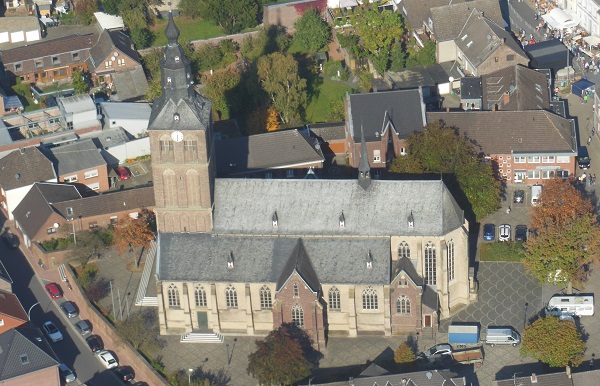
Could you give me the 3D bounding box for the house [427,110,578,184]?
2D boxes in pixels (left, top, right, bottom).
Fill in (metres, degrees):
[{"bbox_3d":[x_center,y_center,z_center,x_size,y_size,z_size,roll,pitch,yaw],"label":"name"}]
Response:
[{"bbox_3d":[33.378,-9.015,409.275,24.600,10.800,10.900,1,36,5],"label":"house"}]

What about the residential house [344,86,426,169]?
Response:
[{"bbox_3d":[14.441,-10.467,409.737,12.600,14.100,11.200,-5,36,-3],"label":"residential house"}]

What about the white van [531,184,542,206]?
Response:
[{"bbox_3d":[38.617,0.291,403.700,1.850,1.900,4.500,1,36,5],"label":"white van"}]

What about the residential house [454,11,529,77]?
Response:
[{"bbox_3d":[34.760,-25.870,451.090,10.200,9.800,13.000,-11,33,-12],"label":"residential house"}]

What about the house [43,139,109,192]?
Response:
[{"bbox_3d":[-37.860,-3.700,424.890,8.600,7.000,7.200,-15,34,-18],"label":"house"}]

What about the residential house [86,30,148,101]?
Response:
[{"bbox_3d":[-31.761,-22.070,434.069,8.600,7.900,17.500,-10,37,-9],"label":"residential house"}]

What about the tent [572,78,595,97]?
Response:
[{"bbox_3d":[48.919,-18.122,427.385,2.900,3.000,2.700,-26,42,-29],"label":"tent"}]

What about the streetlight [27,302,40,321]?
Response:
[{"bbox_3d":[-40.156,19.751,377.565,2.200,7.400,0.300,-18,39,-20],"label":"streetlight"}]

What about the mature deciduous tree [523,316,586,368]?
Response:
[{"bbox_3d":[37.432,22.948,366.252,9.800,9.400,9.800,-2,36,1],"label":"mature deciduous tree"}]

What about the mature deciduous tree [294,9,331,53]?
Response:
[{"bbox_3d":[2.091,-29.488,440.885,6.700,9.200,6.700,-2,36,1],"label":"mature deciduous tree"}]

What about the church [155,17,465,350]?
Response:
[{"bbox_3d":[2.372,-5.087,371.547,49.017,51.254,27.661,1,36,5],"label":"church"}]

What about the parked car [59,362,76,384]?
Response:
[{"bbox_3d":[-35.720,27.380,380.240,1.760,1.480,4.200,-18,35,-23],"label":"parked car"}]

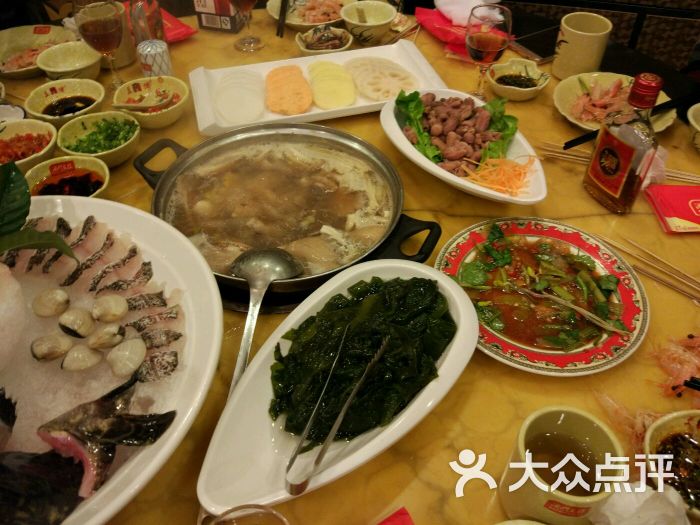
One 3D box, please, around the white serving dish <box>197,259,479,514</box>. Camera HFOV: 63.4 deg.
[{"bbox_3d":[-0.002,0.113,0.523,0.166,0.045,0.318,29,53,25],"label":"white serving dish"}]

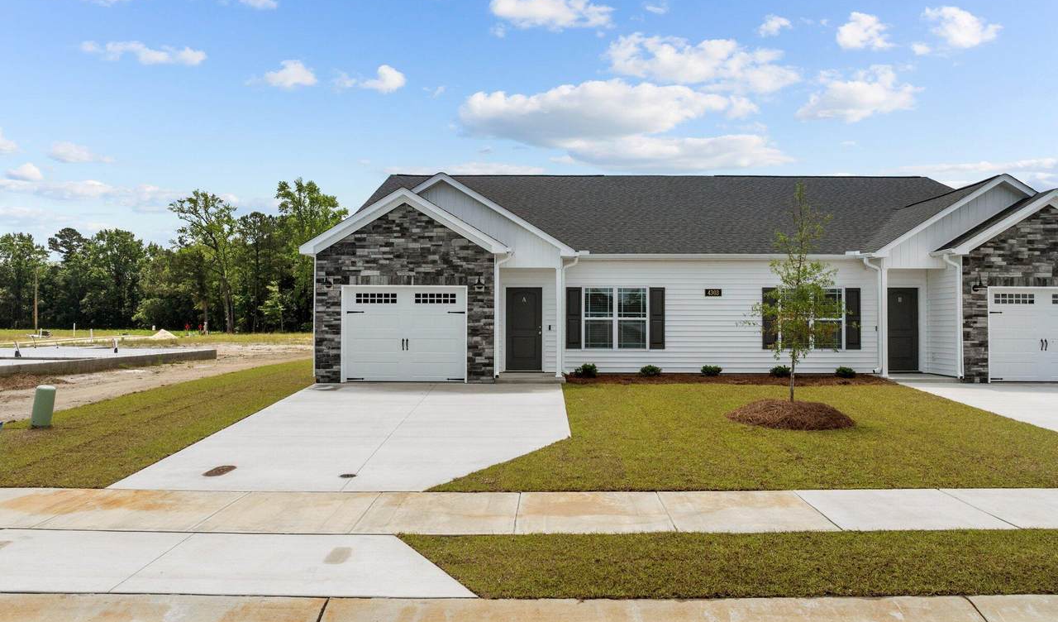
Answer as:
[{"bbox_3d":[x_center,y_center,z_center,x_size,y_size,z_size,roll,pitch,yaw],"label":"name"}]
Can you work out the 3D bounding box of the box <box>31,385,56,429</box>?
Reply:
[{"bbox_3d":[-7.664,1.516,11.580,0.270,0.640,0.270,6,-5,0],"label":"box"}]

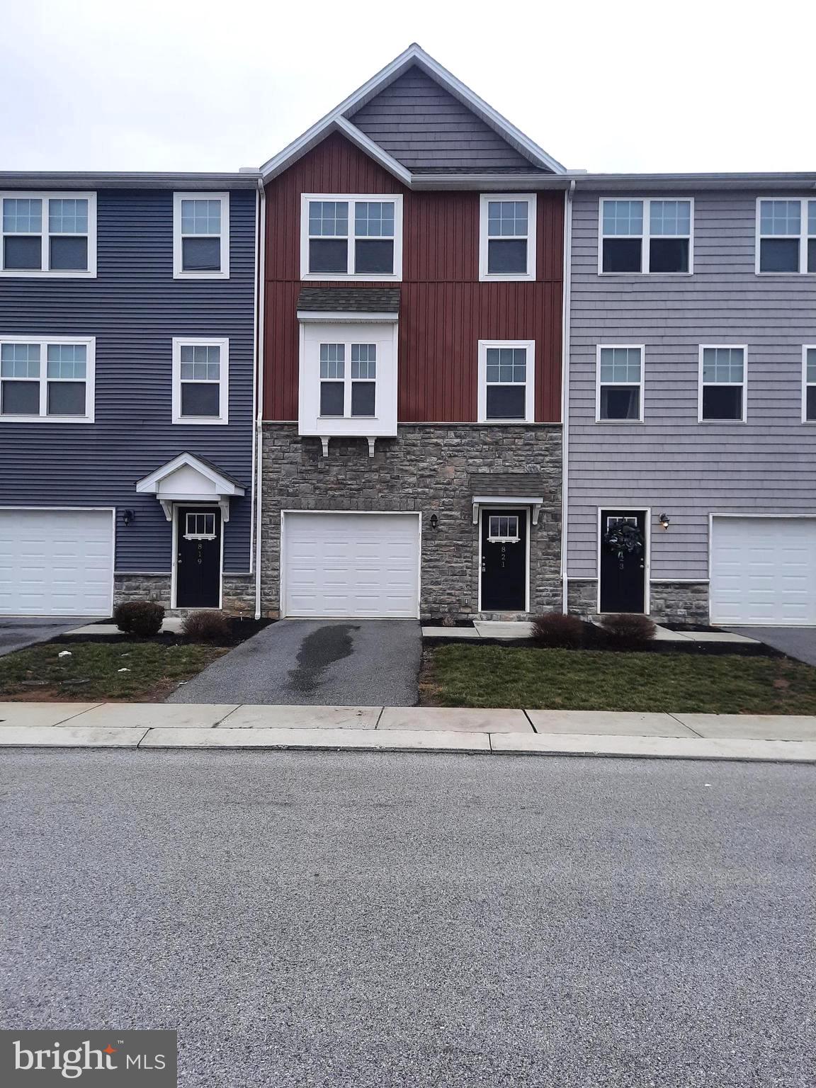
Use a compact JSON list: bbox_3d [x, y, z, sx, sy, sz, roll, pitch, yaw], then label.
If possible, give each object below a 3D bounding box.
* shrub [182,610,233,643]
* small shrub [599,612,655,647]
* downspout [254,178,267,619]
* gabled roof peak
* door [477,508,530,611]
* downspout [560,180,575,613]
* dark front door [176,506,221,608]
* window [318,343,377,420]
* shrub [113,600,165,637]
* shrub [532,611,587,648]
[{"bbox_3d":[-3.274,1.348,12.850,0.830,0.550,0.800,1,0,1],"label":"shrub"},{"bbox_3d":[3.572,1.399,12.800,0.920,0.580,0.880,1,0,1],"label":"small shrub"},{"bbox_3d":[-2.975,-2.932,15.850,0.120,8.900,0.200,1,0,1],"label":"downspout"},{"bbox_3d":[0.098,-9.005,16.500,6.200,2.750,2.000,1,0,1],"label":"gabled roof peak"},{"bbox_3d":[1.937,0.327,15.920,1.090,2.180,0.120,1,0,1],"label":"door"},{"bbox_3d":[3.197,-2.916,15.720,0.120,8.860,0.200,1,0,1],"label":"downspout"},{"bbox_3d":[-4.285,0.261,16.070,0.930,2.070,0.090,1,0,1],"label":"dark front door"},{"bbox_3d":[-1.194,-3.255,15.550,1.150,1.510,0.110,1,0,1],"label":"window"},{"bbox_3d":[-4.529,1.254,13.250,0.870,0.620,0.850,1,0,1],"label":"shrub"},{"bbox_3d":[2.454,1.397,12.850,0.880,0.580,0.850,1,0,1],"label":"shrub"}]

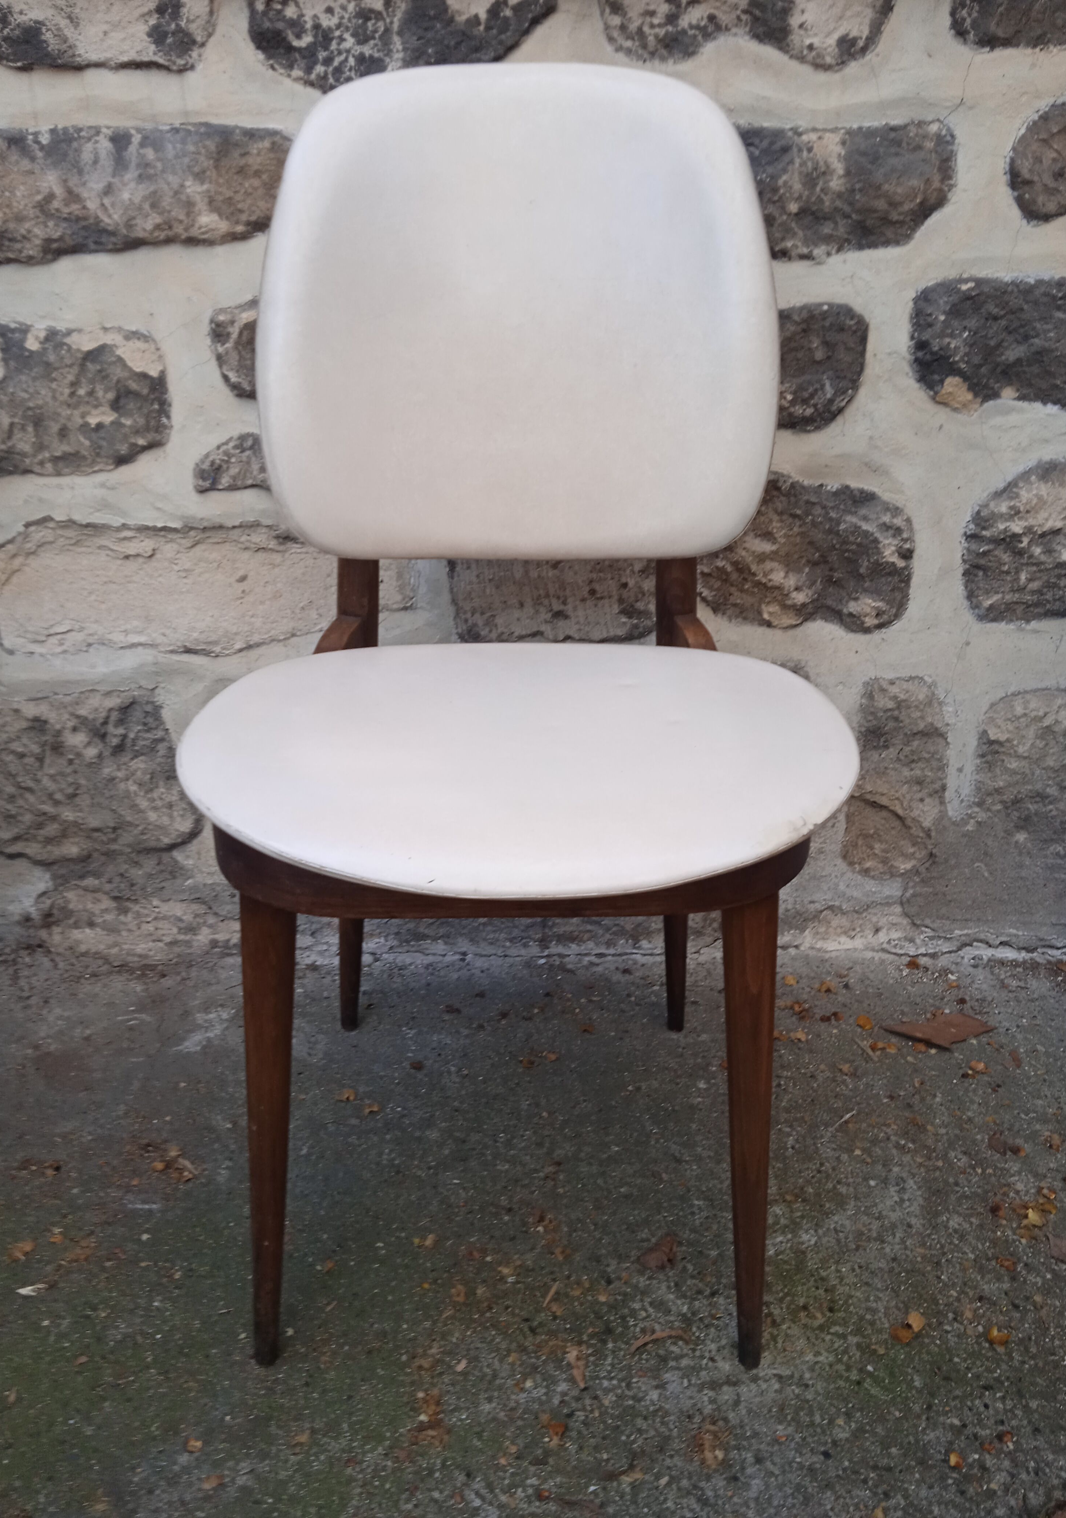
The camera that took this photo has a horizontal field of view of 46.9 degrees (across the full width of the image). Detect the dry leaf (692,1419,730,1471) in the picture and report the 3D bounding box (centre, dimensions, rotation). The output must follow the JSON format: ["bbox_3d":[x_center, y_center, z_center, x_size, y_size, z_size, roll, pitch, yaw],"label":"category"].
[{"bbox_3d":[0.121,0.468,0.838,0.025,0.010,0.035,9,27,18],"label":"dry leaf"}]

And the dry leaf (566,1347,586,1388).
[{"bbox_3d":[0.031,0.441,0.891,0.017,0.011,0.035,2,26,4],"label":"dry leaf"}]

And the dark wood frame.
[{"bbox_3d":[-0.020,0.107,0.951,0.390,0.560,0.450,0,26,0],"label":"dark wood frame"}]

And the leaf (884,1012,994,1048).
[{"bbox_3d":[0.408,0.275,1.233,0.111,0.012,0.047,-6,27,-12],"label":"leaf"}]

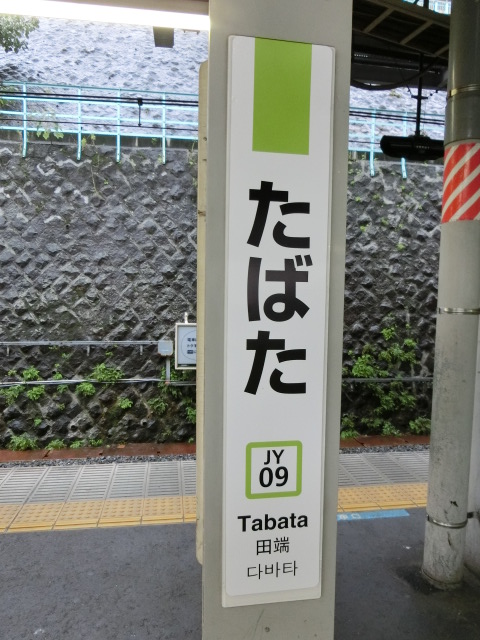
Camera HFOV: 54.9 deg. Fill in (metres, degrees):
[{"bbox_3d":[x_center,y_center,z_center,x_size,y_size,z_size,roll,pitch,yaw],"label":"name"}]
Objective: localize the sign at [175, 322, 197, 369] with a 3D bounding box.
[{"bbox_3d":[-0.866,0.522,9.226,0.826,0.922,0.120,0,5,-8],"label":"sign"}]

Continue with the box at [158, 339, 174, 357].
[{"bbox_3d":[-1.472,0.559,9.202,0.286,0.294,0.180,0,5,-8],"label":"box"}]

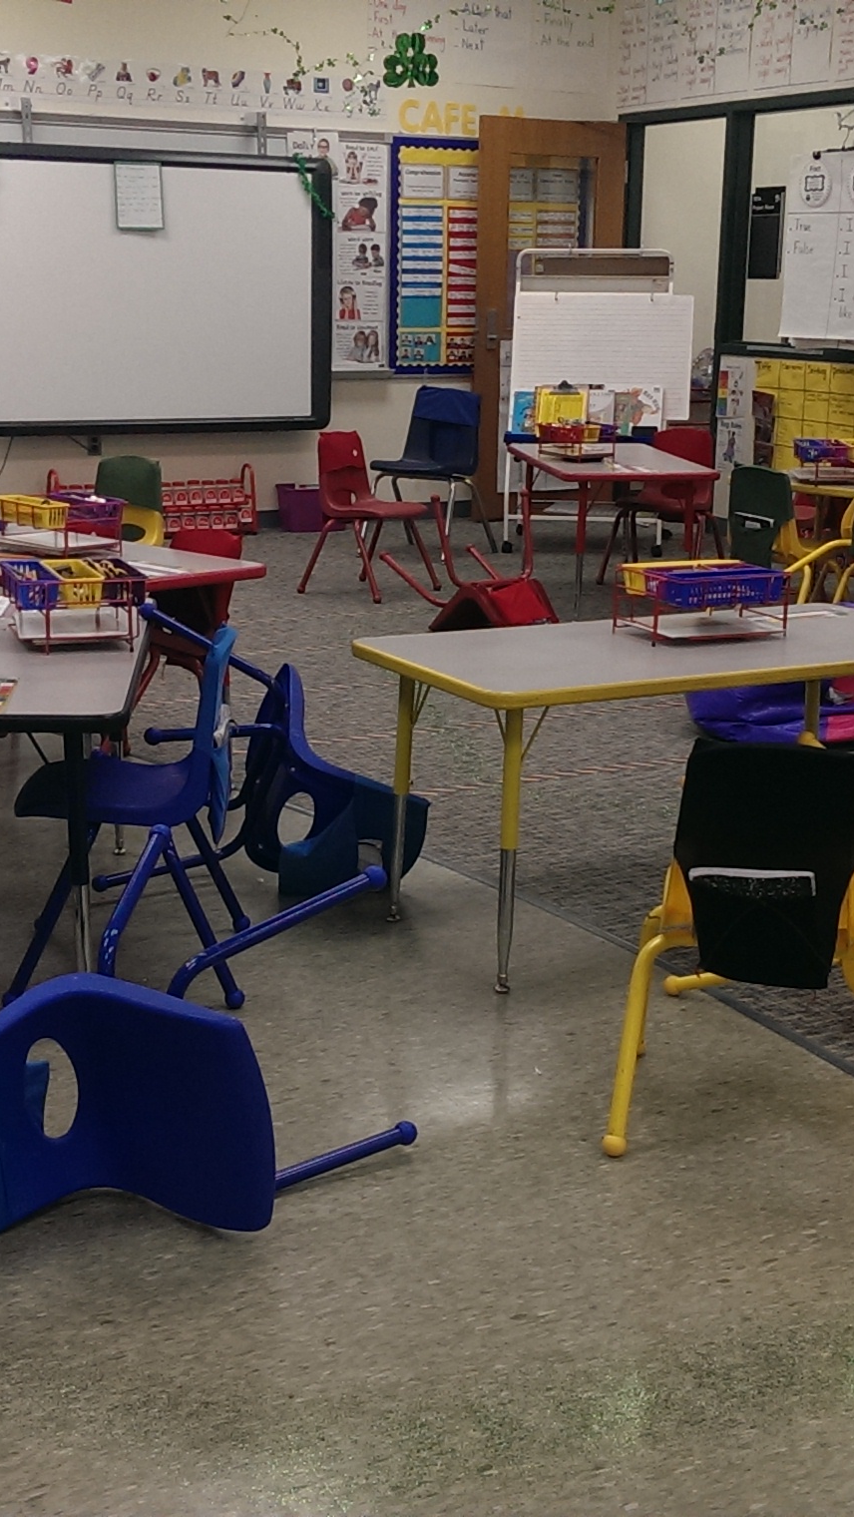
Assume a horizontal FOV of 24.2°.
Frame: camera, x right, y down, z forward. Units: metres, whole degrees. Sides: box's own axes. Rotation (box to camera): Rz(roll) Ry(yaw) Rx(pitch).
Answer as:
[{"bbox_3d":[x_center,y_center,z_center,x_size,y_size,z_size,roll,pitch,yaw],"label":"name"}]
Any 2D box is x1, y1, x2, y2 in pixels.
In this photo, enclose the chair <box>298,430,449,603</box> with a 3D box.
[{"bbox_3d":[-0.226,-1.028,8.332,0.440,0.645,0.450,11,17,35],"label":"chair"}]

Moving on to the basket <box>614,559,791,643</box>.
[{"bbox_3d":[0.565,-0.333,4.161,0.320,0.150,0.200,-5,15,-24],"label":"basket"}]

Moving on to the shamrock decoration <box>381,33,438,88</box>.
[{"bbox_3d":[-0.074,-3.306,9.437,0.275,0.260,0.030,-3,15,-15],"label":"shamrock decoration"}]

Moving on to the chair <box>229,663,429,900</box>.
[{"bbox_3d":[-0.345,0.020,4.323,0.645,0.450,0.450,10,40,-20],"label":"chair"}]

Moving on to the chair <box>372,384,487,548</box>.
[{"bbox_3d":[0.012,-1.326,9.207,0.480,0.755,0.490,12,18,39],"label":"chair"}]

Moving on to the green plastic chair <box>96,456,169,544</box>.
[{"bbox_3d":[-1.092,-0.679,6.742,0.460,0.650,0.430,8,15,24],"label":"green plastic chair"}]

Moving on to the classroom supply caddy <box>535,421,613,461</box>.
[{"bbox_3d":[0.568,-1.228,7.627,0.200,0.140,0.295,-6,16,-26],"label":"classroom supply caddy"}]

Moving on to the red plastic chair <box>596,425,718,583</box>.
[{"bbox_3d":[1.028,-1.071,8.479,0.460,0.650,0.430,8,16,25],"label":"red plastic chair"}]

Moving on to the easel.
[{"bbox_3d":[0.847,-1.755,9.809,0.800,1.430,0.680,3,14,6],"label":"easel"}]

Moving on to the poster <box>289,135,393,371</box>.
[{"bbox_3d":[-0.417,-2.495,9.878,0.502,1.150,0.020,-5,15,-25],"label":"poster"}]

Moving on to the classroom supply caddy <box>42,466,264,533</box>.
[{"bbox_3d":[-1.345,-1.237,9.673,1.030,0.360,0.210,-6,16,-27],"label":"classroom supply caddy"}]

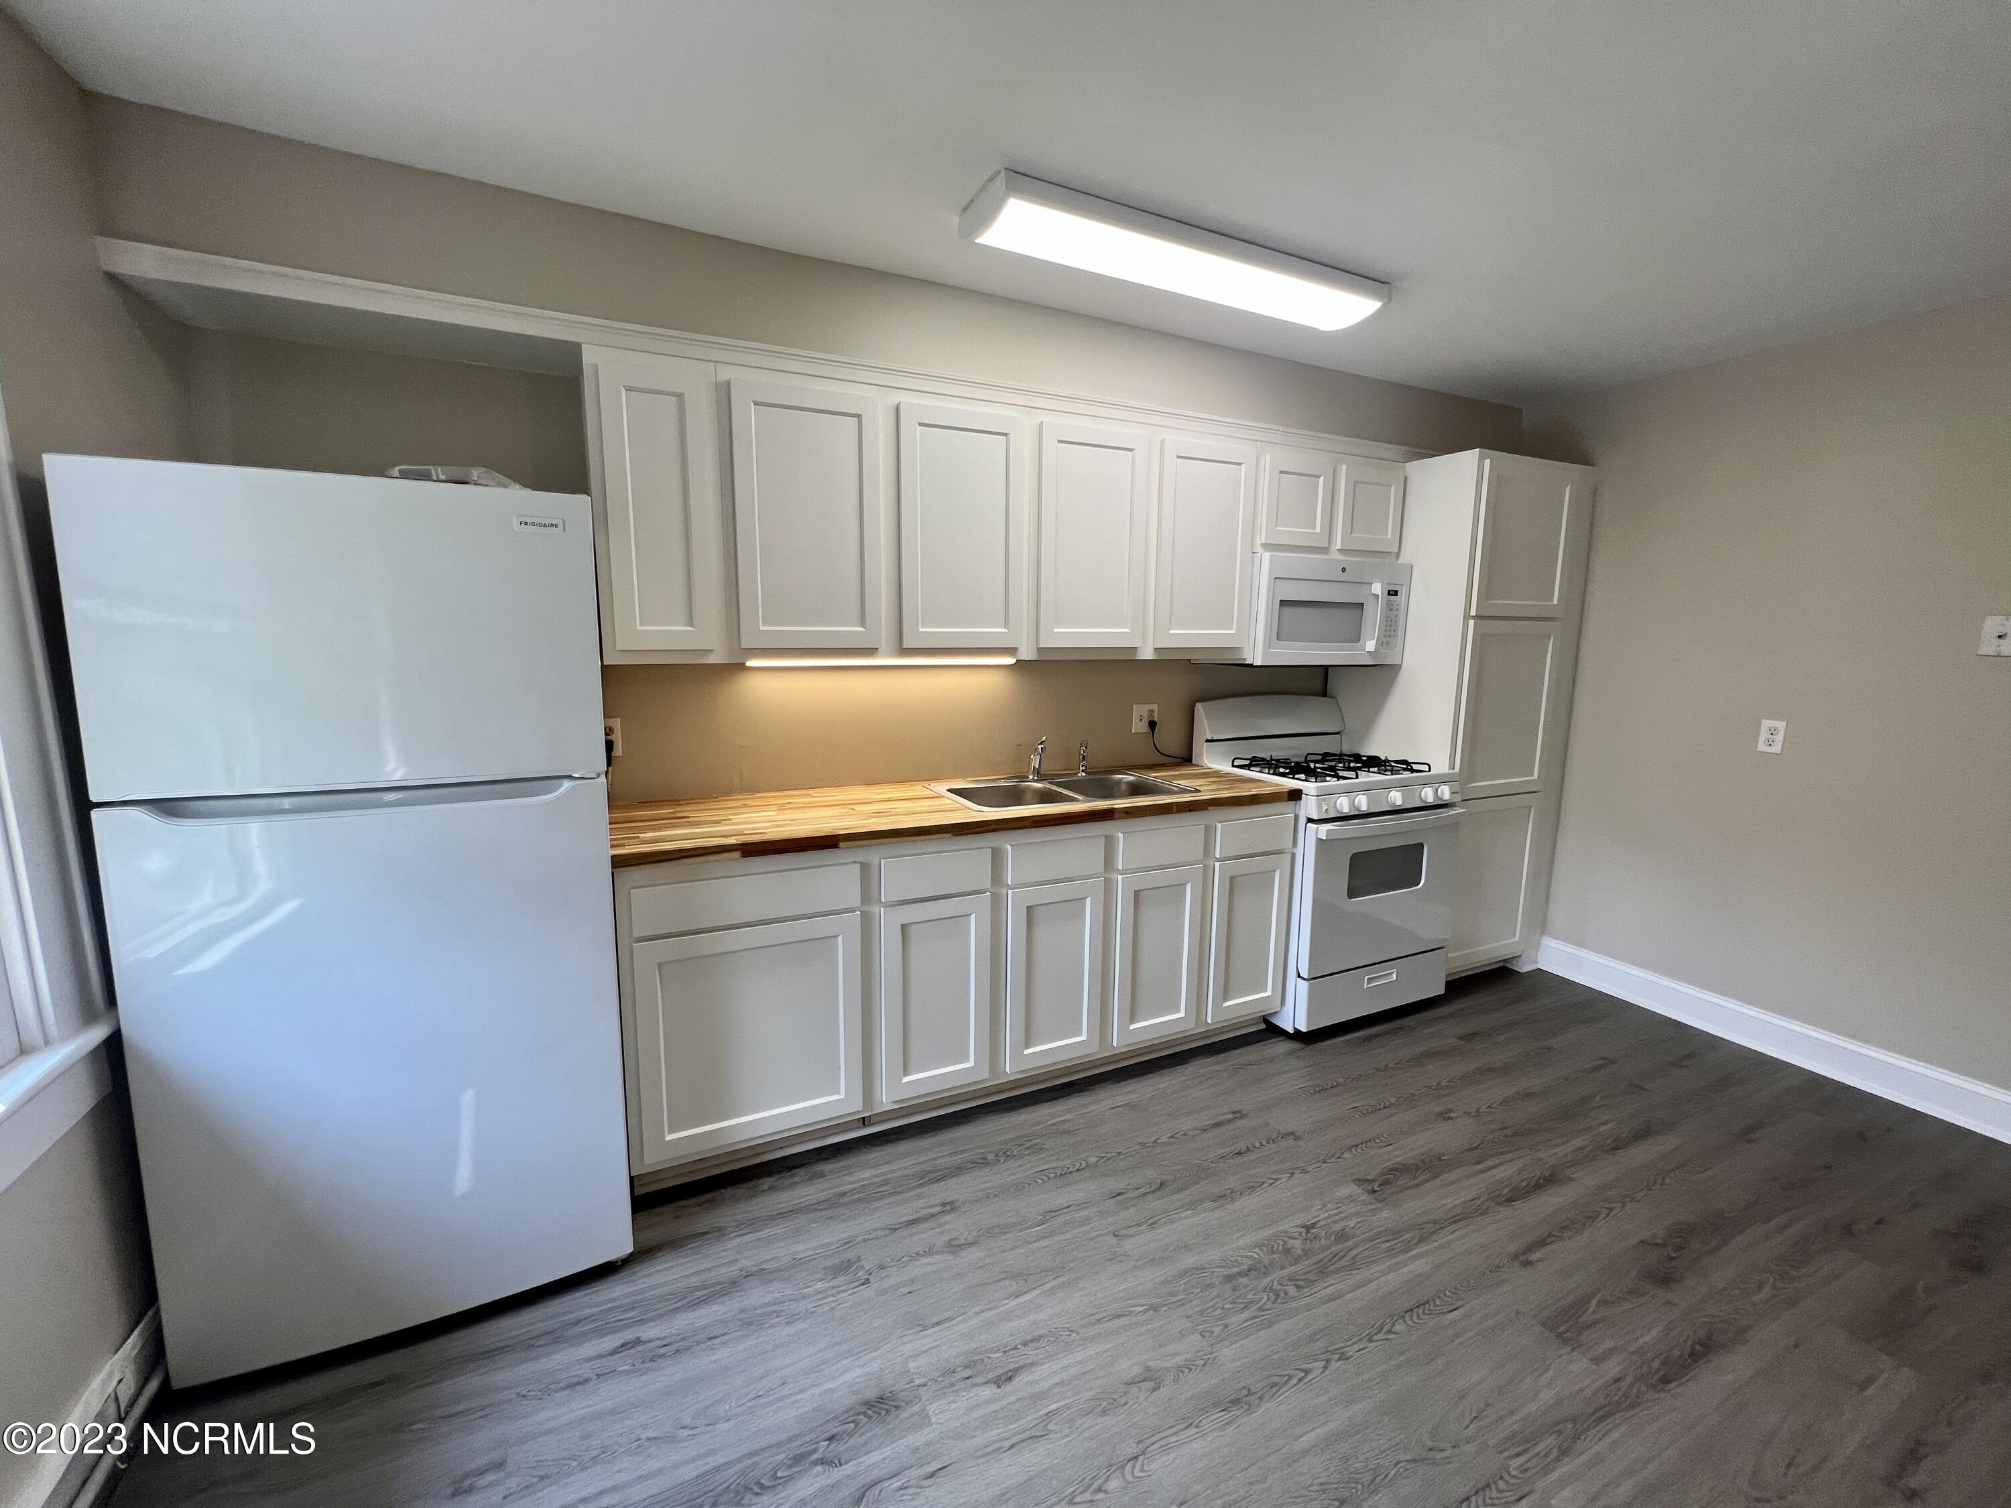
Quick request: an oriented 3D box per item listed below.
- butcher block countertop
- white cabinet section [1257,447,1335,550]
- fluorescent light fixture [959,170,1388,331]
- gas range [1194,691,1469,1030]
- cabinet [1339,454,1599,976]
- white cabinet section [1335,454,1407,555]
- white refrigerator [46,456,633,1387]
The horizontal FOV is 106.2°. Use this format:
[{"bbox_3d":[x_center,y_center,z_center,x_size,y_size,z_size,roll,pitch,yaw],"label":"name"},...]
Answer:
[{"bbox_3d":[-0.070,0.150,2.408,2.070,0.038,0.635,-3,9,-24],"label":"butcher block countertop"},{"bbox_3d":[1.025,-0.967,2.953,0.390,0.365,0.310,-3,8,-24],"label":"white cabinet section"},{"bbox_3d":[0.504,-1.288,1.997,1.211,0.070,0.215,-3,9,-24],"label":"fluorescent light fixture"},{"bbox_3d":[1.246,0.381,2.988,0.757,1.180,0.685,-3,9,-24],"label":"gas range"},{"bbox_3d":[1.897,-0.118,3.284,0.714,2.096,0.630,-3,9,-24],"label":"cabinet"},{"bbox_3d":[1.373,-0.986,3.110,0.375,0.365,0.310,-3,8,-24],"label":"white cabinet section"},{"bbox_3d":[-1.301,0.296,1.744,0.735,1.655,0.755,-3,9,-25],"label":"white refrigerator"}]

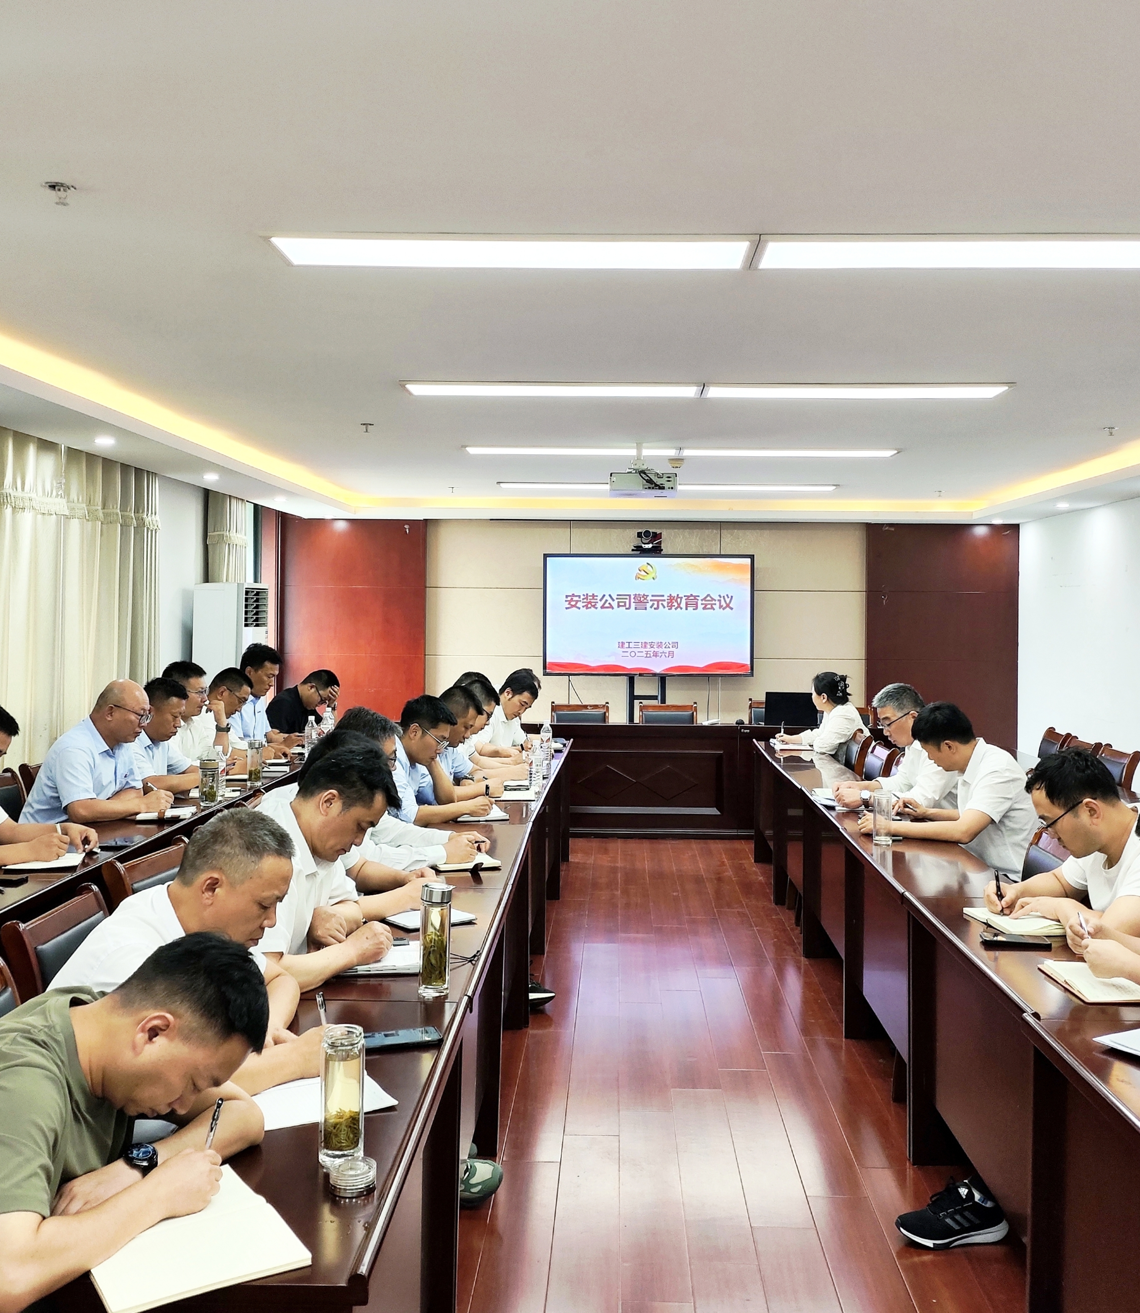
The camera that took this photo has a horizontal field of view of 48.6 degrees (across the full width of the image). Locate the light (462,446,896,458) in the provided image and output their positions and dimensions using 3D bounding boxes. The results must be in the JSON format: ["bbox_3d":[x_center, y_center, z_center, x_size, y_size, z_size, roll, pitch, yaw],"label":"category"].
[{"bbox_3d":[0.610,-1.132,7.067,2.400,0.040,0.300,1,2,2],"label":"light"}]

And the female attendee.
[{"bbox_3d":[1.529,0.725,7.575,0.640,1.260,0.500,1,2,17],"label":"female attendee"}]

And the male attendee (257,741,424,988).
[{"bbox_3d":[-0.628,0.812,3.036,0.750,1.230,0.570,1,2,7],"label":"male attendee"}]

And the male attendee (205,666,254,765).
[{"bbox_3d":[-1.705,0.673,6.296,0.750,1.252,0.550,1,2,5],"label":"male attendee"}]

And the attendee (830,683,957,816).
[{"bbox_3d":[1.470,0.740,5.327,0.750,1.260,0.560,0,2,-5],"label":"attendee"}]

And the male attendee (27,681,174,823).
[{"bbox_3d":[-1.837,0.708,4.807,0.770,1.240,0.520,1,2,7],"label":"male attendee"}]

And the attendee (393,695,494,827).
[{"bbox_3d":[-0.557,0.754,4.904,0.750,1.214,0.560,1,2,4],"label":"attendee"}]

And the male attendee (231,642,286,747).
[{"bbox_3d":[-1.819,0.587,7.425,0.750,1.300,0.500,1,2,7],"label":"male attendee"}]

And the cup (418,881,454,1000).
[{"bbox_3d":[-0.282,0.600,2.666,0.071,0.232,0.071,1,2,0],"label":"cup"}]

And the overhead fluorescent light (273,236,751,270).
[{"bbox_3d":[-0.143,-1.024,3.178,1.200,0.040,0.300,1,2,2],"label":"overhead fluorescent light"}]

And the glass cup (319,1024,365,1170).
[{"bbox_3d":[-0.325,0.630,1.806,0.064,0.195,0.064,1,2,0],"label":"glass cup"}]

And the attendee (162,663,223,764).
[{"bbox_3d":[-1.836,0.702,6.005,0.660,1.330,0.520,1,2,12],"label":"attendee"}]

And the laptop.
[{"bbox_3d":[1.551,0.358,8.932,0.370,0.240,0.280,1,2,2],"label":"laptop"}]

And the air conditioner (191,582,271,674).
[{"bbox_3d":[-2.126,0.375,7.941,0.330,1.680,0.500,1,2,6],"label":"air conditioner"}]

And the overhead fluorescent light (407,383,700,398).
[{"bbox_3d":[-0.064,-1.095,5.102,1.200,0.050,0.300,1,2,2],"label":"overhead fluorescent light"}]

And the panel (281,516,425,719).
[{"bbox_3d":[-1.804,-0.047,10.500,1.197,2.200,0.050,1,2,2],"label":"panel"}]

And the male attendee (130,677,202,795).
[{"bbox_3d":[-1.867,0.697,5.548,0.750,1.210,0.500,1,2,7],"label":"male attendee"}]

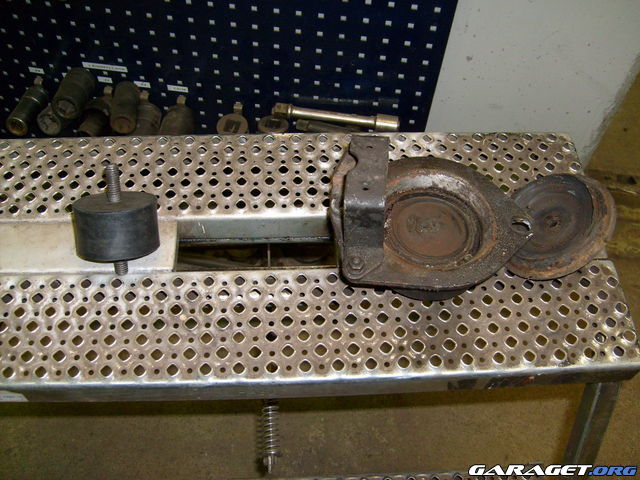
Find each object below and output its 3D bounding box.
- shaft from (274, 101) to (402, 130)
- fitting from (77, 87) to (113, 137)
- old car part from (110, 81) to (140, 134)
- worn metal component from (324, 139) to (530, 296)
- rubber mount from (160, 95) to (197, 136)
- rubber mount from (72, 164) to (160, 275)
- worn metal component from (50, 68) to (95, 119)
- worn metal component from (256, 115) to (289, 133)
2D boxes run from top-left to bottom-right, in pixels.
[{"bbox_3d":[0.031,-0.237,1.247,0.239,0.031,0.031,7,56,2],"label":"shaft"},{"bbox_3d":[-0.439,-0.248,1.284,0.054,0.054,0.085,12,63,5],"label":"fitting"},{"bbox_3d":[-0.376,-0.257,1.252,0.047,0.047,0.092,-3,63,-5],"label":"old car part"},{"bbox_3d":[0.100,-0.023,0.574,0.181,0.058,0.146,-1,57,-3],"label":"worn metal component"},{"bbox_3d":[-0.276,-0.230,1.279,0.064,0.064,0.080,2,63,-2],"label":"rubber mount"},{"bbox_3d":[-0.174,-0.016,0.554,0.070,0.098,0.070,-1,19,-4],"label":"rubber mount"},{"bbox_3d":[-0.476,-0.284,1.255,0.052,0.052,0.099,5,47,4],"label":"worn metal component"},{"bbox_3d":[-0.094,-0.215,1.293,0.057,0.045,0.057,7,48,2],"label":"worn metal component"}]

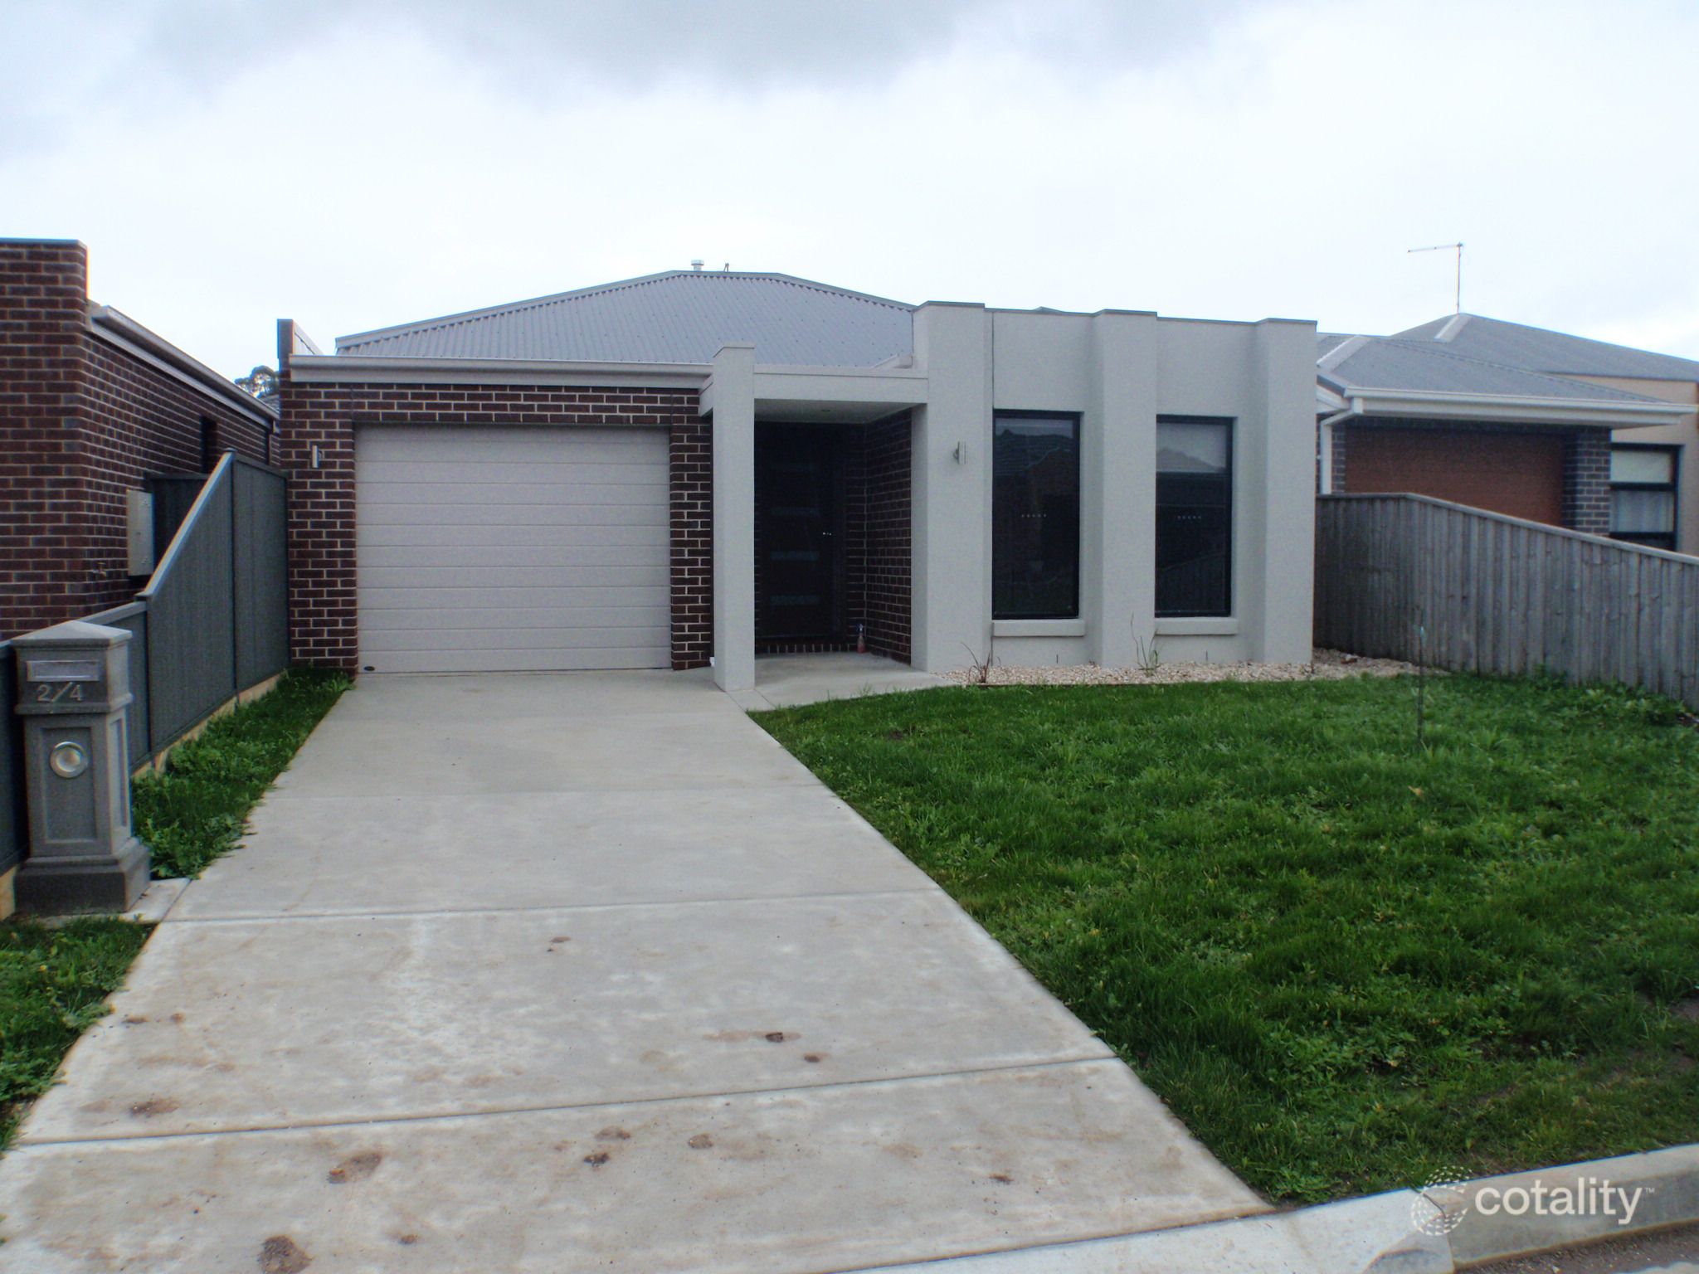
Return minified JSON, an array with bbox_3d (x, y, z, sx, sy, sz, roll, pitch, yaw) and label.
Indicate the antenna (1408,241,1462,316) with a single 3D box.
[{"bbox_3d":[8.678,-5.273,20.329,0.780,1.050,0.350,2,4,33],"label":"antenna"}]

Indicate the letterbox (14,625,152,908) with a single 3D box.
[{"bbox_3d":[-3.024,0.487,5.404,0.385,1.115,0.385,-1,3,-14],"label":"letterbox"}]

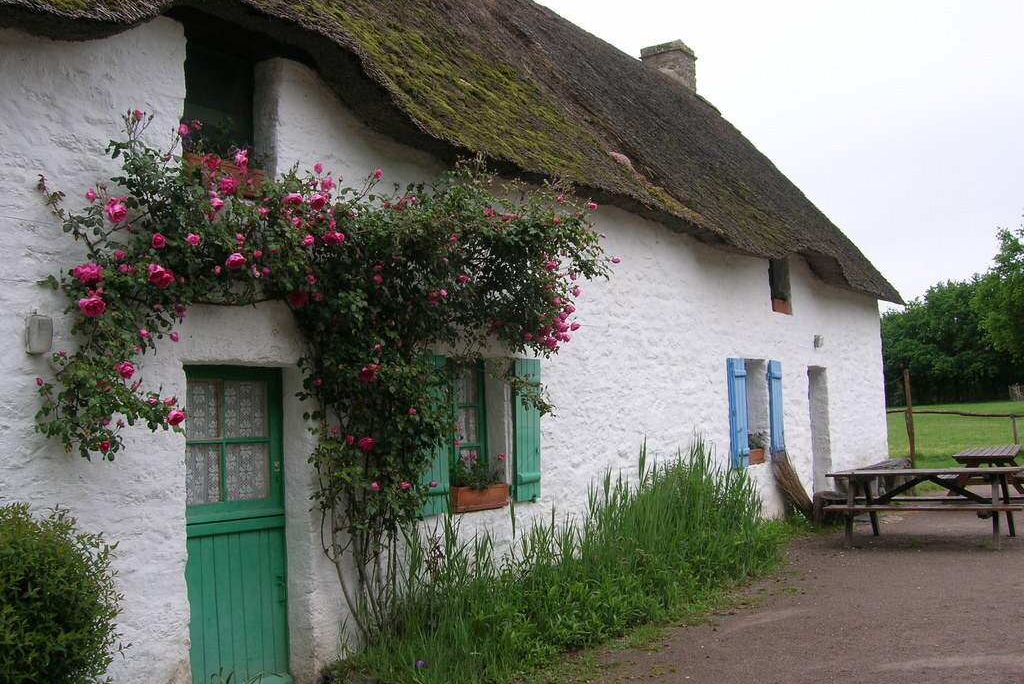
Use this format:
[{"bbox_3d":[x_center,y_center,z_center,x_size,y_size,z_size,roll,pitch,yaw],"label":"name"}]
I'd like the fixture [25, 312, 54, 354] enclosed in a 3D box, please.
[{"bbox_3d":[-2.176,-0.032,4.626,0.075,0.188,0.105,-4,-4,35],"label":"fixture"}]

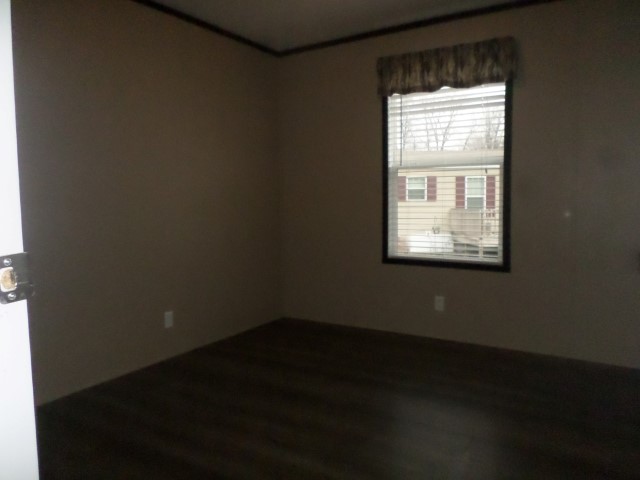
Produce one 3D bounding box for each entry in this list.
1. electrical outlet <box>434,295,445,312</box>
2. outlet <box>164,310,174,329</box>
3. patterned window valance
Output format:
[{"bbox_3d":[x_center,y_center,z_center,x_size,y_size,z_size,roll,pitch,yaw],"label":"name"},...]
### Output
[{"bbox_3d":[0.927,0.495,3.580,0.072,0.115,0.012,2,6,32],"label":"electrical outlet"},{"bbox_3d":[-1.057,0.562,3.257,0.012,0.115,0.072,2,6,32],"label":"outlet"},{"bbox_3d":[0.898,-1.247,3.383,0.991,0.279,0.099,2,6,32],"label":"patterned window valance"}]

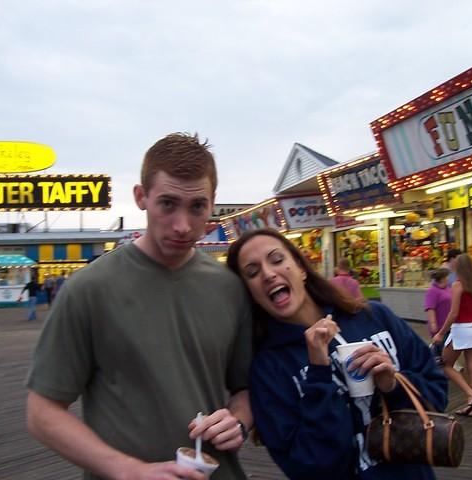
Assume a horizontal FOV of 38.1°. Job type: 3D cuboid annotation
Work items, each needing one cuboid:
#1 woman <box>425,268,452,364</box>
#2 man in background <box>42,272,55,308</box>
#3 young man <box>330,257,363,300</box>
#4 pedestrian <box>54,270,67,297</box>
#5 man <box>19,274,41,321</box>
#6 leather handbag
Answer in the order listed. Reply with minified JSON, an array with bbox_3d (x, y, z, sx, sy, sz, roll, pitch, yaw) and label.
[{"bbox_3d":[3.228,1.218,10.800,0.470,1.570,0.420,2,-4,-45],"label":"woman"},{"bbox_3d":[-9.593,2.735,35.000,0.520,1.740,0.420,-2,-3,6],"label":"man in background"},{"bbox_3d":[1.938,1.218,12.000,0.520,1.760,0.400,-3,-3,20],"label":"young man"},{"bbox_3d":[-7.907,2.480,31.000,0.500,1.740,0.420,-3,-4,30],"label":"pedestrian"},{"bbox_3d":[-7.810,2.200,26.000,0.550,1.760,0.500,2,-4,-45],"label":"man"},{"bbox_3d":[0.438,0.437,1.680,0.235,0.225,0.130,-3,-4,31],"label":"leather handbag"}]

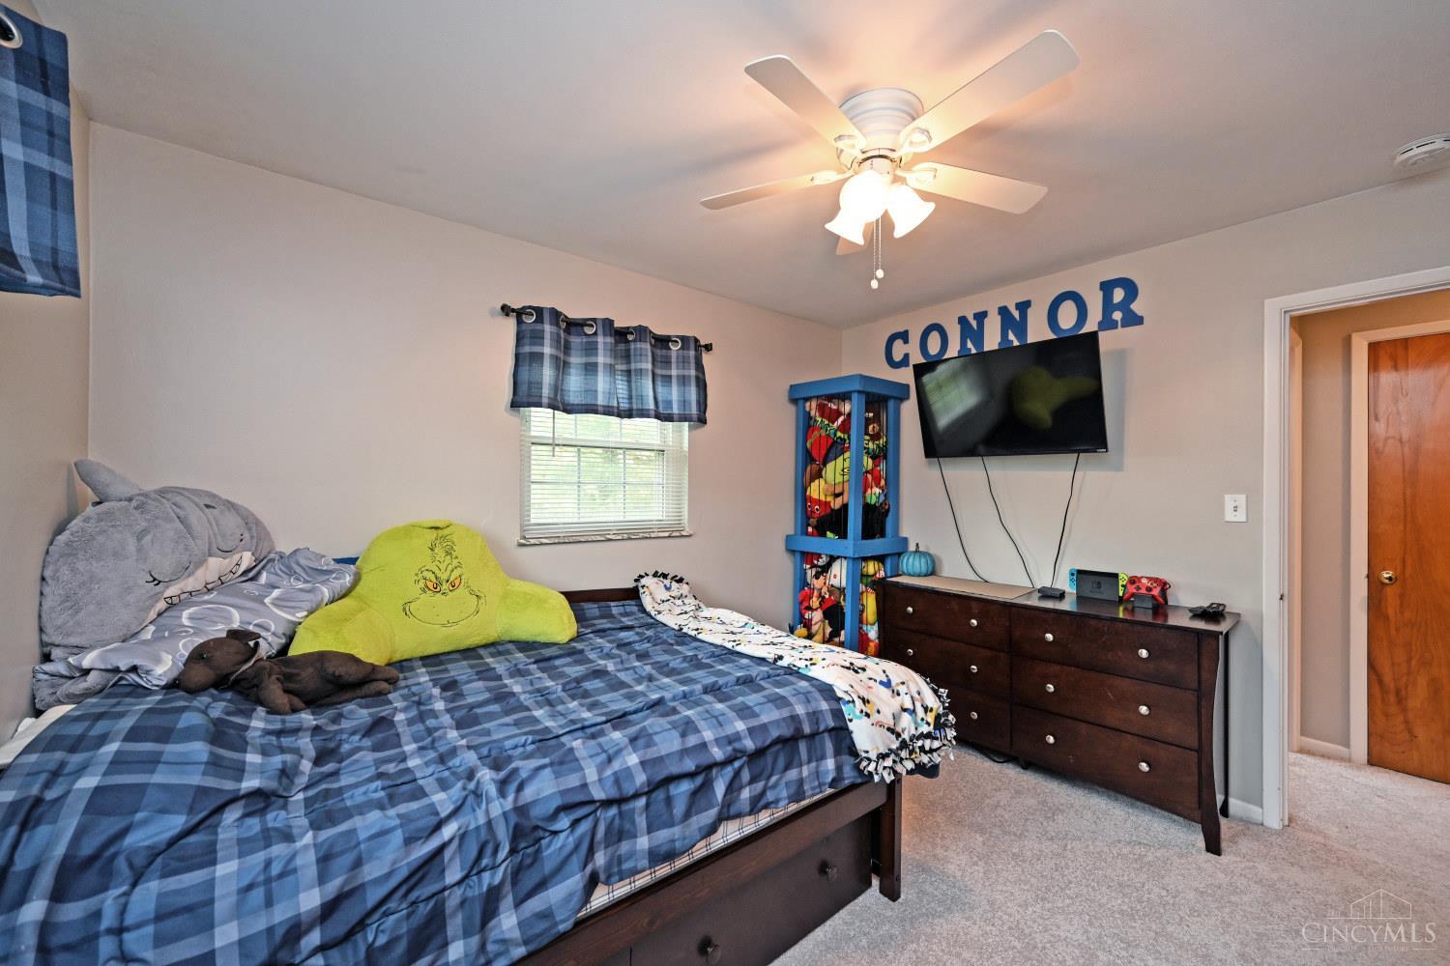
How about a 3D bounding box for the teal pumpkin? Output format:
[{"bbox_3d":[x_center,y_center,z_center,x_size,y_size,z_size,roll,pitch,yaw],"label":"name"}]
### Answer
[{"bbox_3d":[1.061,0.447,3.105,0.190,0.180,0.190,1,0,-38],"label":"teal pumpkin"}]

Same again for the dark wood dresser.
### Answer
[{"bbox_3d":[1.480,0.955,2.702,0.441,0.833,1.419,1,0,-43],"label":"dark wood dresser"}]

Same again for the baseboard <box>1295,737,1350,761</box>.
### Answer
[{"bbox_3d":[3.028,1.351,2.849,0.015,0.068,0.180,1,0,-38],"label":"baseboard"}]

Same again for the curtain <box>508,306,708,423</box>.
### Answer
[{"bbox_3d":[-0.518,-0.557,2.798,1.063,0.453,0.100,1,0,-38],"label":"curtain"}]

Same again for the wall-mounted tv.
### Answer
[{"bbox_3d":[1.400,-0.402,2.835,0.065,0.525,0.910,-17,10,-38],"label":"wall-mounted tv"}]

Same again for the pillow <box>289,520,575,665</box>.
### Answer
[{"bbox_3d":[-1.032,0.363,2.047,0.860,0.450,0.420,1,0,-36],"label":"pillow"}]

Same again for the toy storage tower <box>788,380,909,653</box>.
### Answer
[{"bbox_3d":[0.778,0.383,3.487,0.497,1.974,0.497,1,0,-38],"label":"toy storage tower"}]

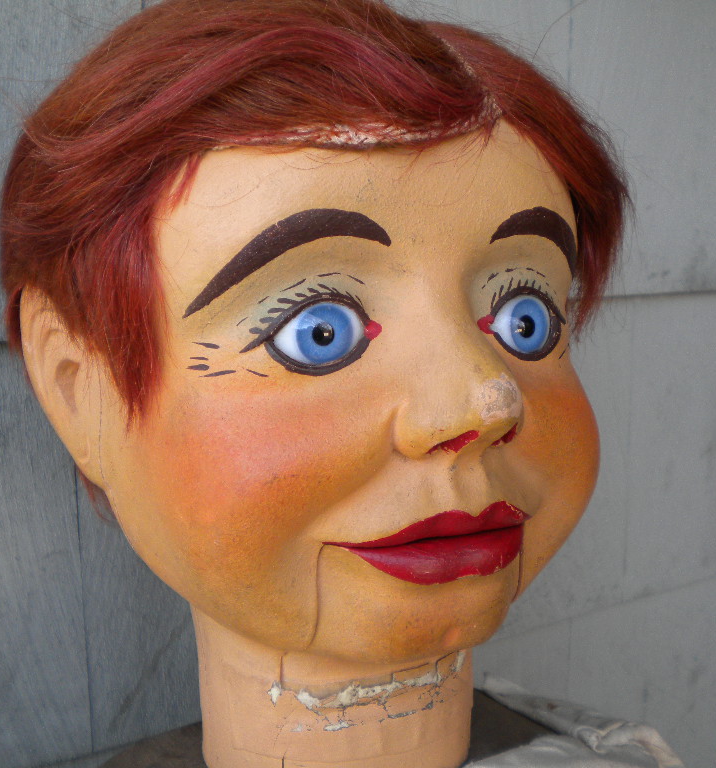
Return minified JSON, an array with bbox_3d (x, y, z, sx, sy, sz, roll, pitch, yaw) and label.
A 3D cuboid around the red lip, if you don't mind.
[{"bbox_3d":[0.030,0.047,0.320,0.081,0.022,0.024,-3,11,-30],"label":"red lip"}]

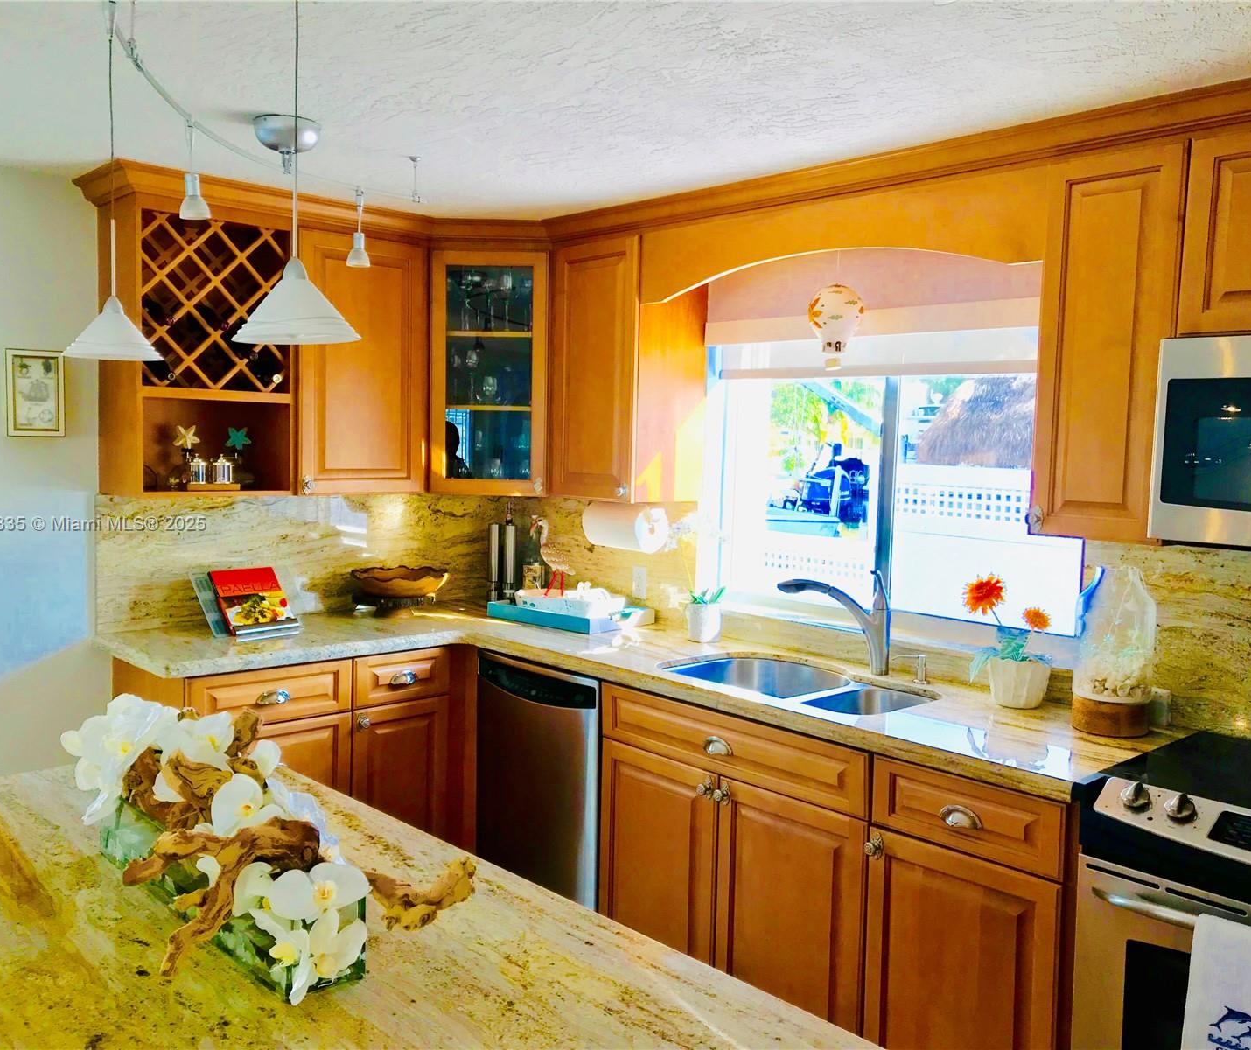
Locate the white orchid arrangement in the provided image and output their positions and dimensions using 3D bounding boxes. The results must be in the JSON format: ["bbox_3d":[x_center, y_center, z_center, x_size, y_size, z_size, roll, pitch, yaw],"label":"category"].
[{"bbox_3d":[-0.546,0.398,1.518,0.273,0.241,0.708,-2,6,-43],"label":"white orchid arrangement"}]

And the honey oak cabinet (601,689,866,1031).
[{"bbox_3d":[0.461,0.896,3.172,0.622,0.845,0.925,-2,6,-43],"label":"honey oak cabinet"}]

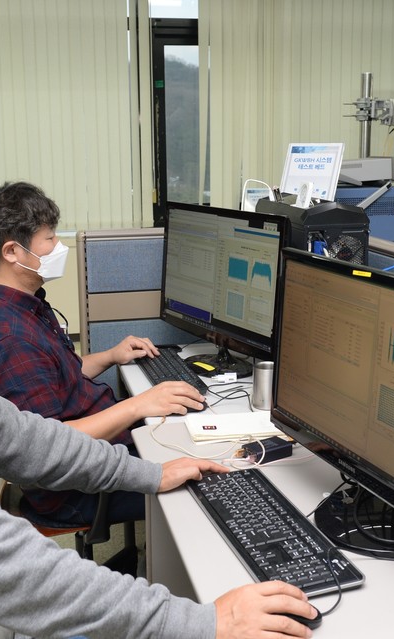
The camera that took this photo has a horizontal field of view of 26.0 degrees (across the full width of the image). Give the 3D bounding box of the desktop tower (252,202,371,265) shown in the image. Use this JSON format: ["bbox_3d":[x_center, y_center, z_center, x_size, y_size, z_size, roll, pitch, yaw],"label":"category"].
[{"bbox_3d":[0.354,-0.160,2.754,0.200,0.450,0.410,-4,13,-18],"label":"desktop tower"}]

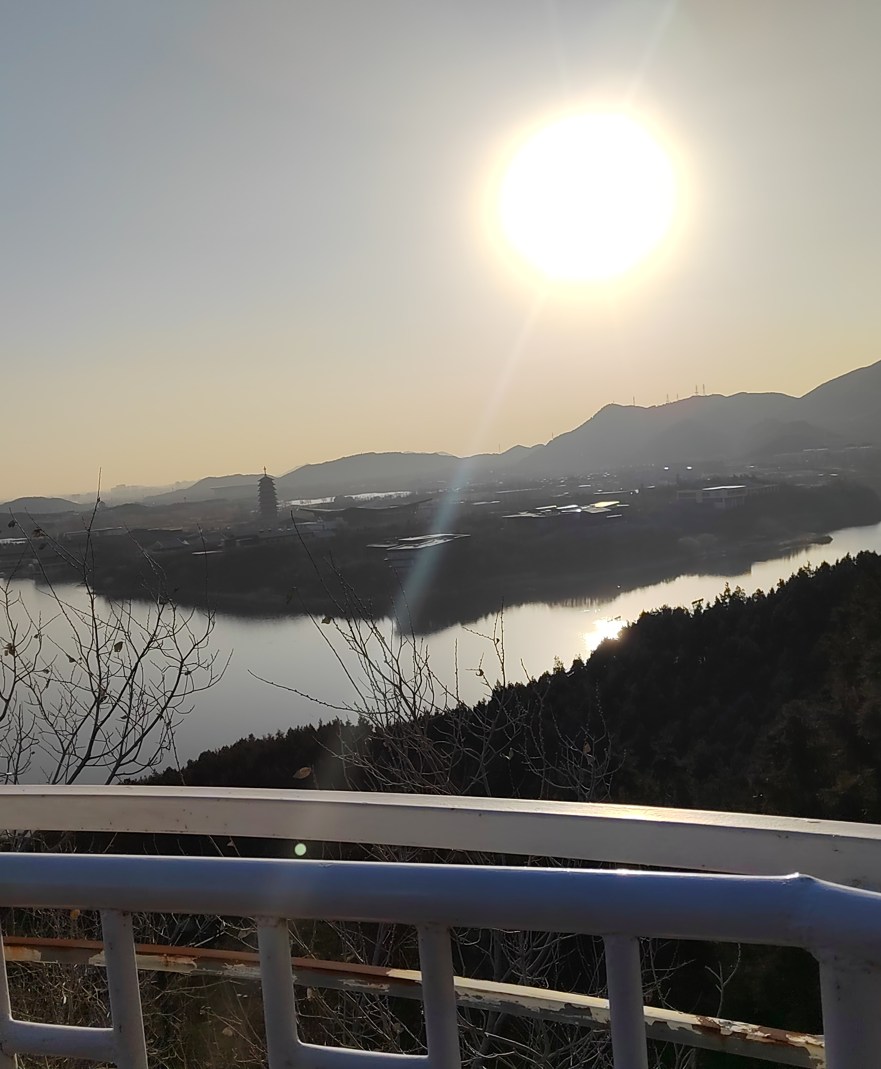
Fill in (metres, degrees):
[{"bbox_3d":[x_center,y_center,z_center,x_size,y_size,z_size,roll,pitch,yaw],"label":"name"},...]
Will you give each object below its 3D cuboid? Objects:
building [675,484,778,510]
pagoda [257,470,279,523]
[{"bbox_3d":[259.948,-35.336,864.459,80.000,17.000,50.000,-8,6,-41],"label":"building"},{"bbox_3d":[-233.732,-50.916,1285.000,27.000,74.000,27.000,-5,4,-10],"label":"pagoda"}]

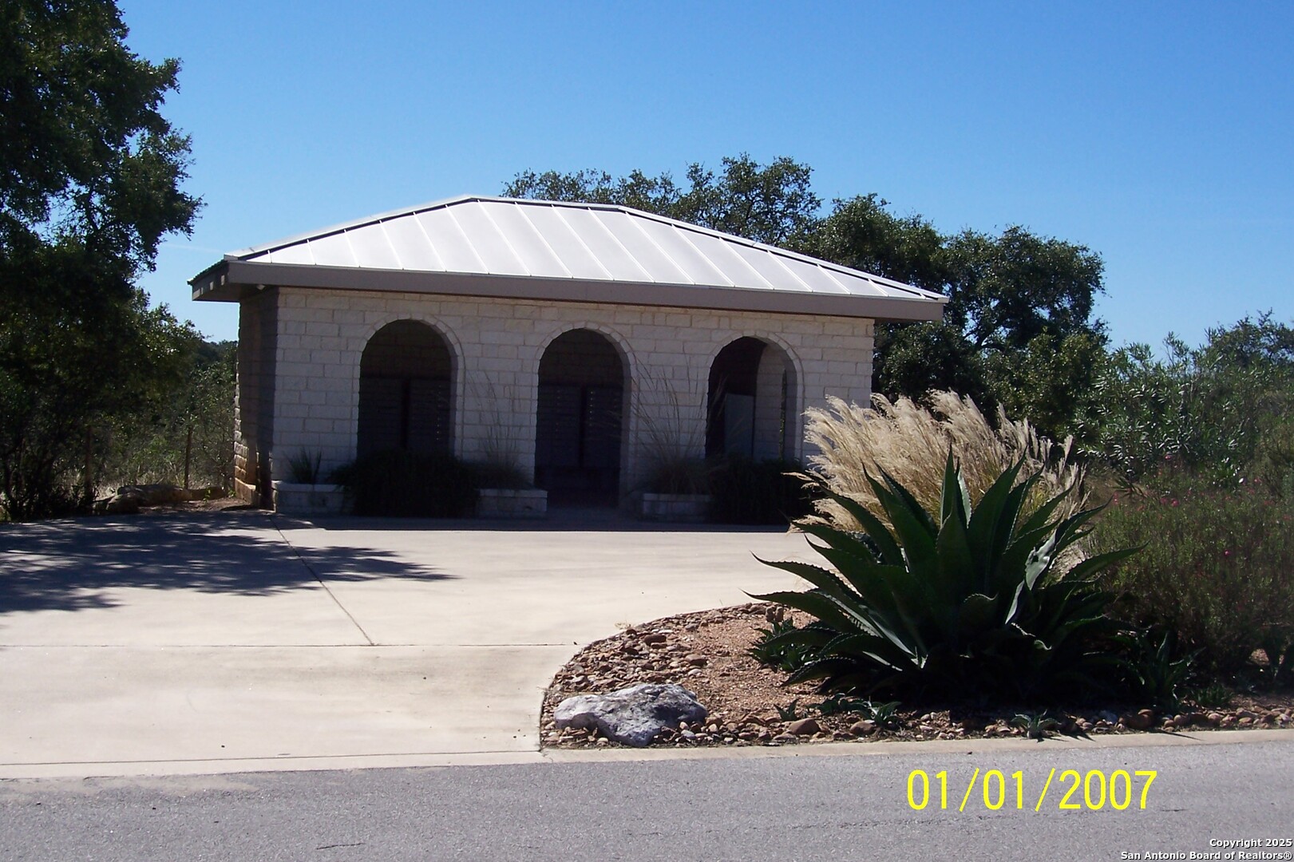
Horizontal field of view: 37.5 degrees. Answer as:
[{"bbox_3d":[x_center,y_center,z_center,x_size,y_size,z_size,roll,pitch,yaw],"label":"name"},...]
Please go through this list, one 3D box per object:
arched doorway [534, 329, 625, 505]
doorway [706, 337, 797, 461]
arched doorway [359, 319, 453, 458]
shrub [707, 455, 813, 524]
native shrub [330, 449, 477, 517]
[{"bbox_3d":[-0.923,-0.187,26.847,1.335,2.500,0.395,2,2,-17],"label":"arched doorway"},{"bbox_3d":[1.463,-0.261,27.560,1.344,2.209,0.395,2,2,-17],"label":"doorway"},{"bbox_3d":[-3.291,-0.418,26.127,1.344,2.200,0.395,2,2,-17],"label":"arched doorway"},{"bbox_3d":[1.626,0.806,26.738,1.645,0.930,1.128,2,2,-17],"label":"shrub"},{"bbox_3d":[-3.203,0.674,25.283,1.943,0.864,1.128,2,2,-17],"label":"native shrub"}]

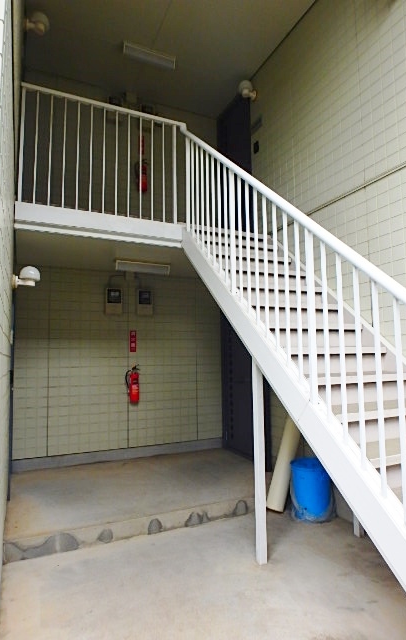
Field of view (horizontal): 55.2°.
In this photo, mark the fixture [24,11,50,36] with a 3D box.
[{"bbox_3d":[-1.560,-2.783,3.649,0.205,0.205,0.170,2,-6,-25],"label":"fixture"}]

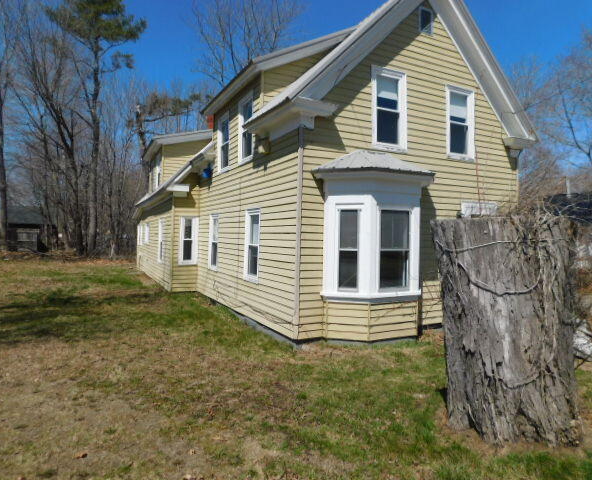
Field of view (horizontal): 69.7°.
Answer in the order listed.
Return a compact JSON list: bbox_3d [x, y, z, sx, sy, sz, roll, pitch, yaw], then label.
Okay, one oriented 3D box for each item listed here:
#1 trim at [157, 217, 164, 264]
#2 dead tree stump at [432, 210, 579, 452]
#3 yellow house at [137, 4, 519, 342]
[{"bbox_3d":[-4.309,0.050,13.511,0.090,1.456,0.850,1,1,-27],"label":"trim"},{"bbox_3d":[1.820,0.730,3.720,1.100,1.840,1.030,1,1,26],"label":"dead tree stump"},{"bbox_3d":[-0.954,-1.469,13.764,6.109,6.035,14.450,1,1,-27],"label":"yellow house"}]

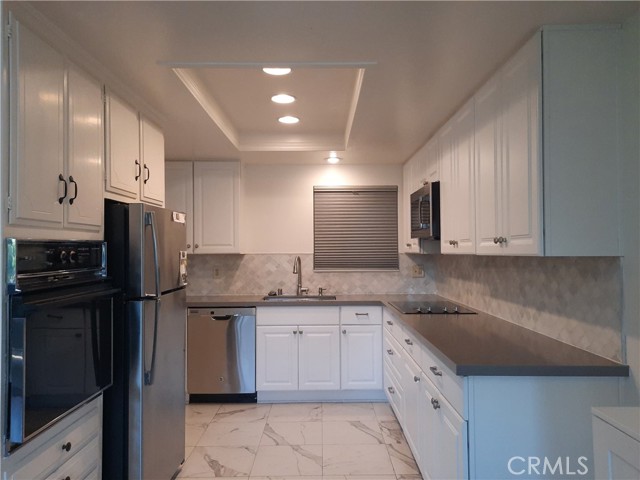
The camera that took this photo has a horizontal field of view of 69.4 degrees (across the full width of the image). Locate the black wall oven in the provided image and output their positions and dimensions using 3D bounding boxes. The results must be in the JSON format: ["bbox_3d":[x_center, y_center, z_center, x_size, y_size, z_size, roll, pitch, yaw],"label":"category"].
[{"bbox_3d":[-1.228,0.352,1.818,0.600,0.695,0.680,0,-1,0],"label":"black wall oven"}]

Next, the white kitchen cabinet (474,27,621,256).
[{"bbox_3d":[1.028,-0.383,2.201,0.309,0.913,0.788,0,-1,0],"label":"white kitchen cabinet"}]

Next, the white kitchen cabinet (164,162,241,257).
[{"bbox_3d":[-1.207,-0.309,4.605,0.874,0.895,0.319,0,-1,0],"label":"white kitchen cabinet"}]

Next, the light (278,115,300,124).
[{"bbox_3d":[-0.252,-0.981,3.784,0.170,0.030,0.170,0,-1,0],"label":"light"}]

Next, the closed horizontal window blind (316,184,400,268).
[{"bbox_3d":[0.371,-0.110,4.721,0.851,0.859,0.060,0,-1,0],"label":"closed horizontal window blind"}]

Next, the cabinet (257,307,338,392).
[{"bbox_3d":[-0.190,0.979,4.417,0.750,0.760,0.600,0,-1,0],"label":"cabinet"}]

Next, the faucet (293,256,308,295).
[{"bbox_3d":[-0.187,0.359,4.525,0.145,0.394,0.230,0,-1,10],"label":"faucet"}]

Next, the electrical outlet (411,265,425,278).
[{"bbox_3d":[1.015,0.326,4.745,0.117,0.129,0.012,0,-1,0],"label":"electrical outlet"}]

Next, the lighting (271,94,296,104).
[{"bbox_3d":[-0.255,-0.982,3.232,0.180,0.030,0.180,0,-1,0],"label":"lighting"}]

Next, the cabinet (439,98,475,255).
[{"bbox_3d":[1.045,-0.363,3.031,0.315,0.914,0.755,0,-1,0],"label":"cabinet"}]

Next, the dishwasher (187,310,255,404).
[{"bbox_3d":[-0.873,1.043,4.411,0.609,0.870,0.608,0,-1,0],"label":"dishwasher"}]

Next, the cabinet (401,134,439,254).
[{"bbox_3d":[1.045,-0.339,4.087,0.315,0.914,1.358,0,-1,0],"label":"cabinet"}]

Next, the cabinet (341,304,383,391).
[{"bbox_3d":[0.374,0.974,4.422,0.375,0.755,0.608,0,-1,0],"label":"cabinet"}]

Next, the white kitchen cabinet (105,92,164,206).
[{"bbox_3d":[-1.356,-0.481,2.735,0.575,0.578,0.899,0,-1,0],"label":"white kitchen cabinet"}]

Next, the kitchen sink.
[{"bbox_3d":[-0.185,0.653,4.396,0.674,0.200,0.440,0,-1,0],"label":"kitchen sink"}]

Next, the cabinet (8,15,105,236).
[{"bbox_3d":[-1.355,-0.409,1.927,0.575,0.760,0.694,0,-1,0],"label":"cabinet"}]

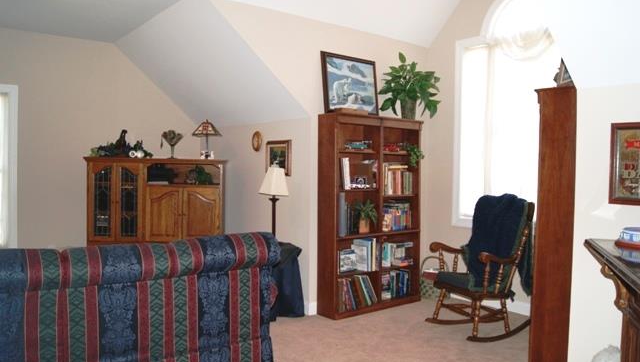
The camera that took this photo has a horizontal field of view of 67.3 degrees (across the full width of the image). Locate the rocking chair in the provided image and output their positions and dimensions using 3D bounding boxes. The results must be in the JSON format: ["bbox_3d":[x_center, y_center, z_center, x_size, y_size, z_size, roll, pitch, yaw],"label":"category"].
[{"bbox_3d":[1.396,0.704,4.197,0.860,1.130,0.620,0,2,-25],"label":"rocking chair"}]

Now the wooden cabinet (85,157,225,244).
[{"bbox_3d":[-1.760,0.475,5.322,1.496,1.432,0.500,1,2,-6],"label":"wooden cabinet"}]

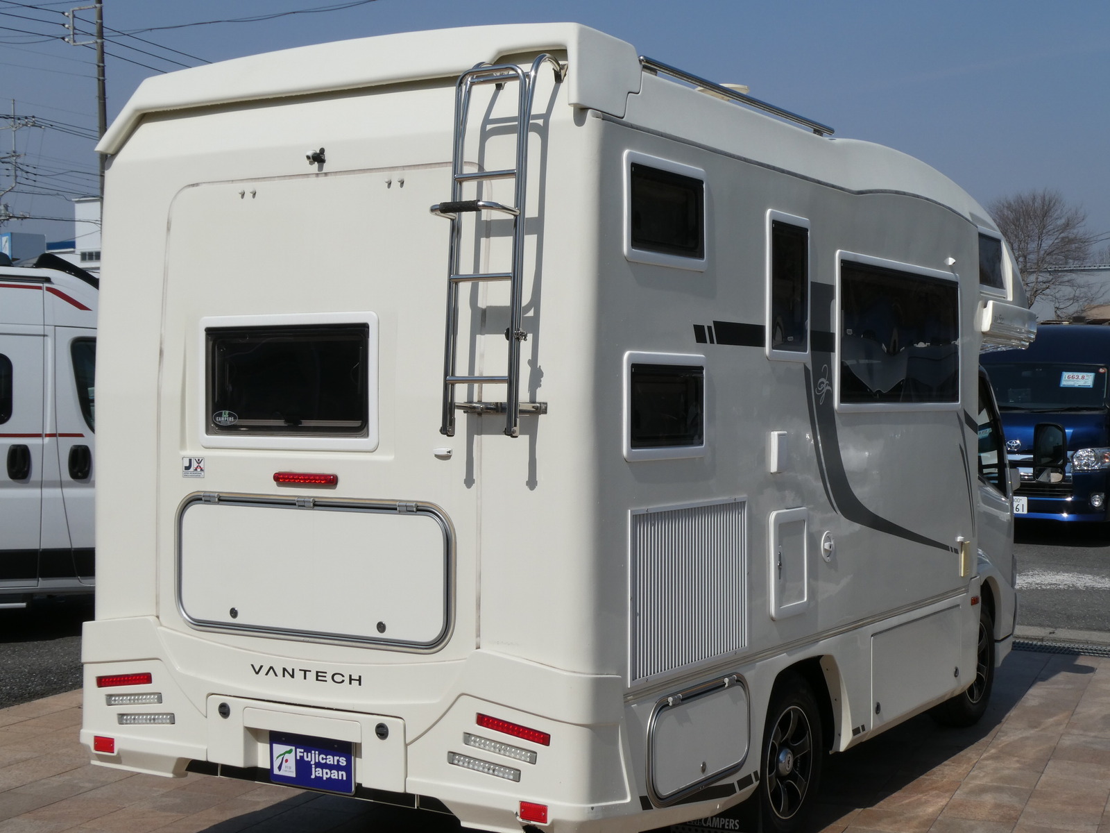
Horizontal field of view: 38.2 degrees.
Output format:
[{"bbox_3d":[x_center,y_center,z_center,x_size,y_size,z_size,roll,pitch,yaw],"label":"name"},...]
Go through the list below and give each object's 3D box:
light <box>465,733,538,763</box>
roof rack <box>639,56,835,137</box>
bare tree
[{"bbox_3d":[-0.153,0.955,4.619,0.252,0.035,0.030,7,4,31],"label":"light"},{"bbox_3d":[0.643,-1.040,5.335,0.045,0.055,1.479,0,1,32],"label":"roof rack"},{"bbox_3d":[12.664,-2.374,42.000,3.100,7.200,3.100,0,1,32],"label":"bare tree"}]

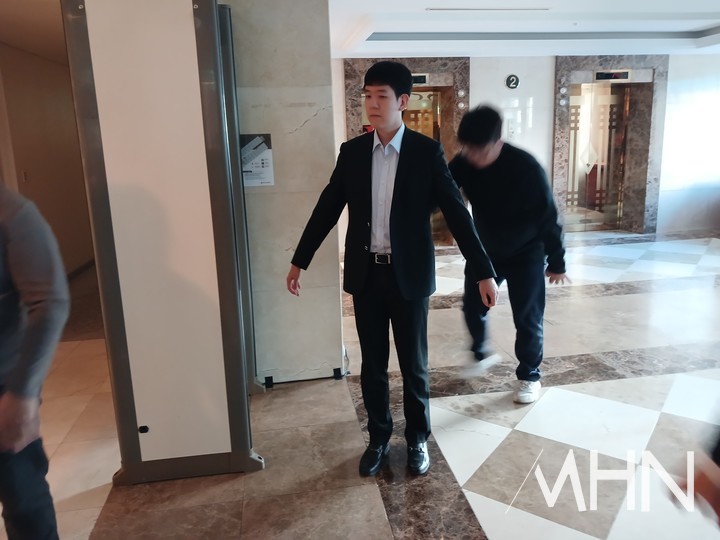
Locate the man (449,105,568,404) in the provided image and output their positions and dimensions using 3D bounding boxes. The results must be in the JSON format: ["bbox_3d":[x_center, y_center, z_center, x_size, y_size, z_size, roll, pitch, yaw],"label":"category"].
[{"bbox_3d":[0.840,-0.059,3.205,0.640,1.610,0.660,4,13,24],"label":"man"}]

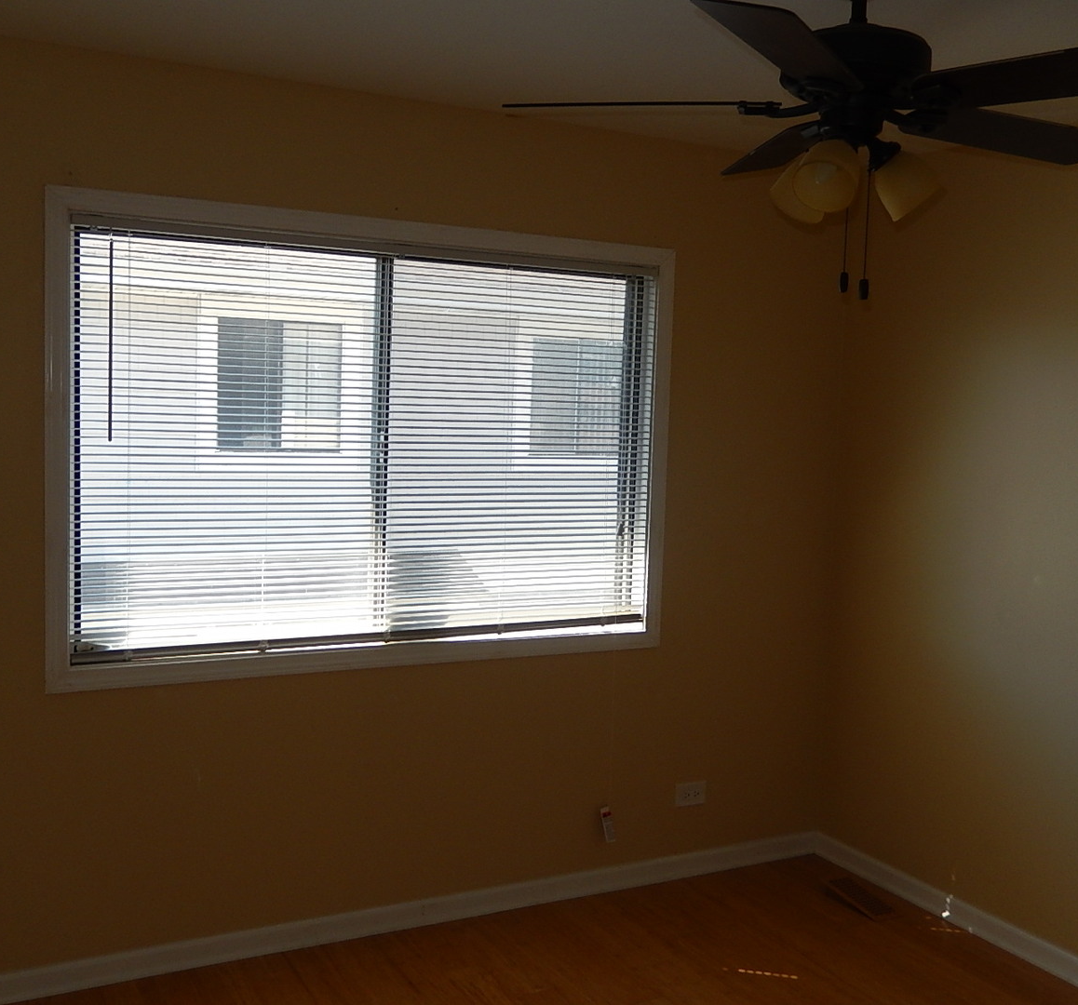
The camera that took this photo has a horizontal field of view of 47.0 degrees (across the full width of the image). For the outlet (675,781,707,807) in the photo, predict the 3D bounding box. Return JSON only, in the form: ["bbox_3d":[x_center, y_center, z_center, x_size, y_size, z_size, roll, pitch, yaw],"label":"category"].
[{"bbox_3d":[0.513,0.987,4.198,0.123,0.077,0.008,-1,5,-28],"label":"outlet"}]

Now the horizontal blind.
[{"bbox_3d":[-0.428,-0.164,3.607,1.767,1.160,0.030,-1,5,-28],"label":"horizontal blind"}]

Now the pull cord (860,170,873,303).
[{"bbox_3d":[0.518,-0.424,1.956,0.015,0.207,0.015,-1,5,-28],"label":"pull cord"}]

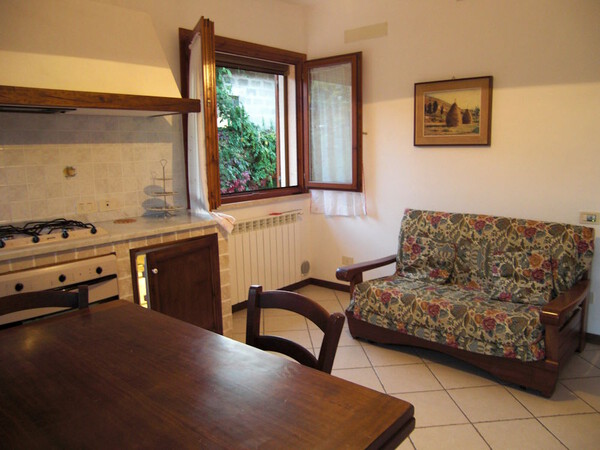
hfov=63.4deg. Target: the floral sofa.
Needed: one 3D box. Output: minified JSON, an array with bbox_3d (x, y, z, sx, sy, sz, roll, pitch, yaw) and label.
[{"bbox_3d":[1.103,0.410,3.323,1.424,0.829,0.931,8,13,40],"label":"floral sofa"}]

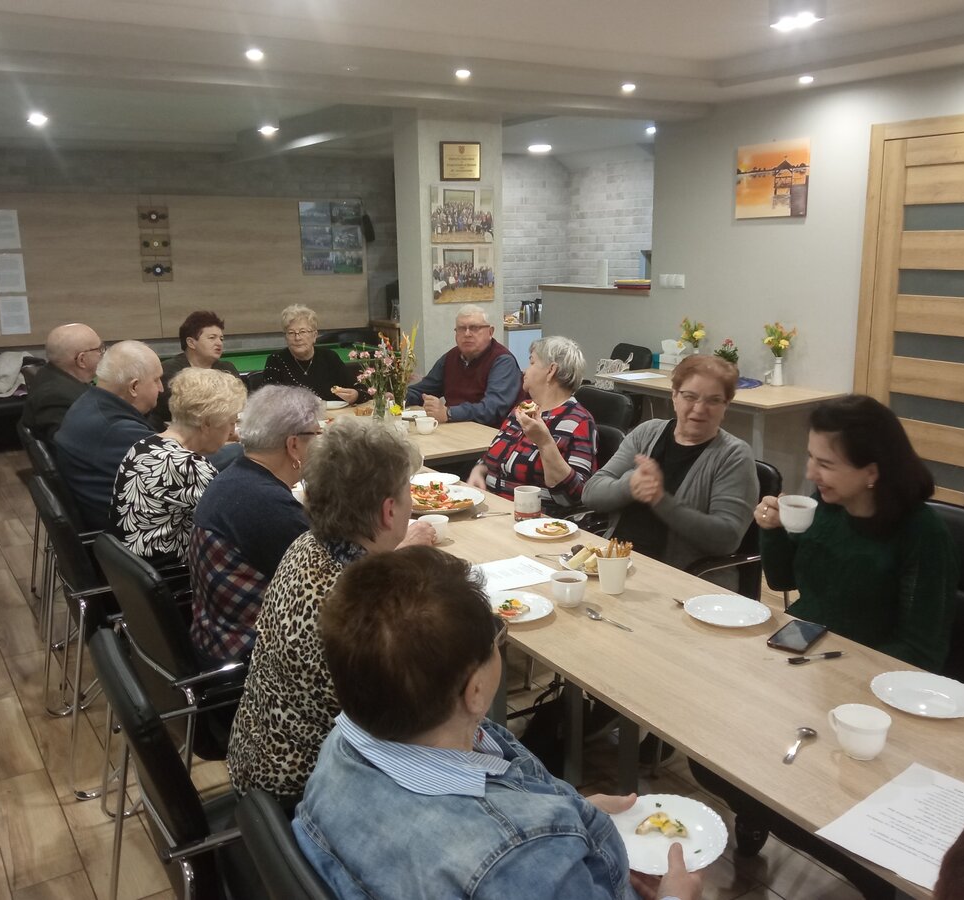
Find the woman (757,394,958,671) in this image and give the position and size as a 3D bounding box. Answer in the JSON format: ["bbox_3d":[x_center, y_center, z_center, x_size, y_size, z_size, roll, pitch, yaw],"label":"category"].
[{"bbox_3d":[0.815,0.504,2.154,0.720,1.250,0.560,-8,14,-29],"label":"woman"}]

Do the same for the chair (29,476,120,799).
[{"bbox_3d":[-1.133,0.514,3.110,0.600,0.870,0.600,-9,15,-31],"label":"chair"}]

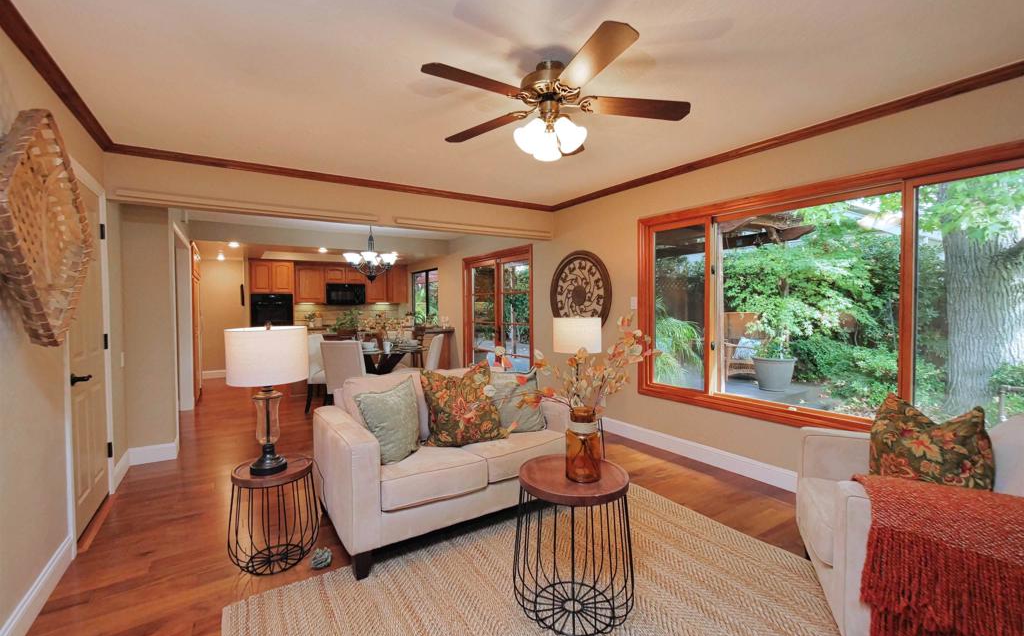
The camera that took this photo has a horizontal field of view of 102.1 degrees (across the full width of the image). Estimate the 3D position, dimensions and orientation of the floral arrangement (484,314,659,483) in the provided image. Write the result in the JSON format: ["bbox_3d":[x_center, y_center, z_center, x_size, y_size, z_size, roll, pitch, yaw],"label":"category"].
[{"bbox_3d":[0.245,0.337,1.781,0.700,0.690,0.480,-1,2,0],"label":"floral arrangement"}]

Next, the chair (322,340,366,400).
[{"bbox_3d":[-1.593,0.697,4.253,0.460,0.945,0.600,0,2,10],"label":"chair"}]

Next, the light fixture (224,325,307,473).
[{"bbox_3d":[-1.226,0.387,2.073,0.360,0.735,0.360,-2,2,-34],"label":"light fixture"}]

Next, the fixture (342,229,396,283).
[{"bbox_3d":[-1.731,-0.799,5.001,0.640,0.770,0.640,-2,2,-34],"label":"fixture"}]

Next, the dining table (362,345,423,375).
[{"bbox_3d":[-1.713,0.775,5.375,1.180,0.760,1.180,-2,2,-34],"label":"dining table"}]

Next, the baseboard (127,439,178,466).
[{"bbox_3d":[-2.997,1.138,3.468,0.310,0.143,0.018,-2,2,-31],"label":"baseboard"}]

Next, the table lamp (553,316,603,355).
[{"bbox_3d":[0.500,0.343,3.141,0.370,0.750,0.370,-2,2,-34],"label":"table lamp"}]

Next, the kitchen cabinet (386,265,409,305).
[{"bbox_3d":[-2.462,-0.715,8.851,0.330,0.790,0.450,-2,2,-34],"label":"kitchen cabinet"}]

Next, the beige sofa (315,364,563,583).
[{"bbox_3d":[-0.351,0.800,2.692,1.490,0.850,0.860,-2,2,-32],"label":"beige sofa"}]

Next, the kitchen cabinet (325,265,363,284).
[{"bbox_3d":[-3.411,-0.865,8.373,0.750,0.400,0.330,-2,2,-34],"label":"kitchen cabinet"}]

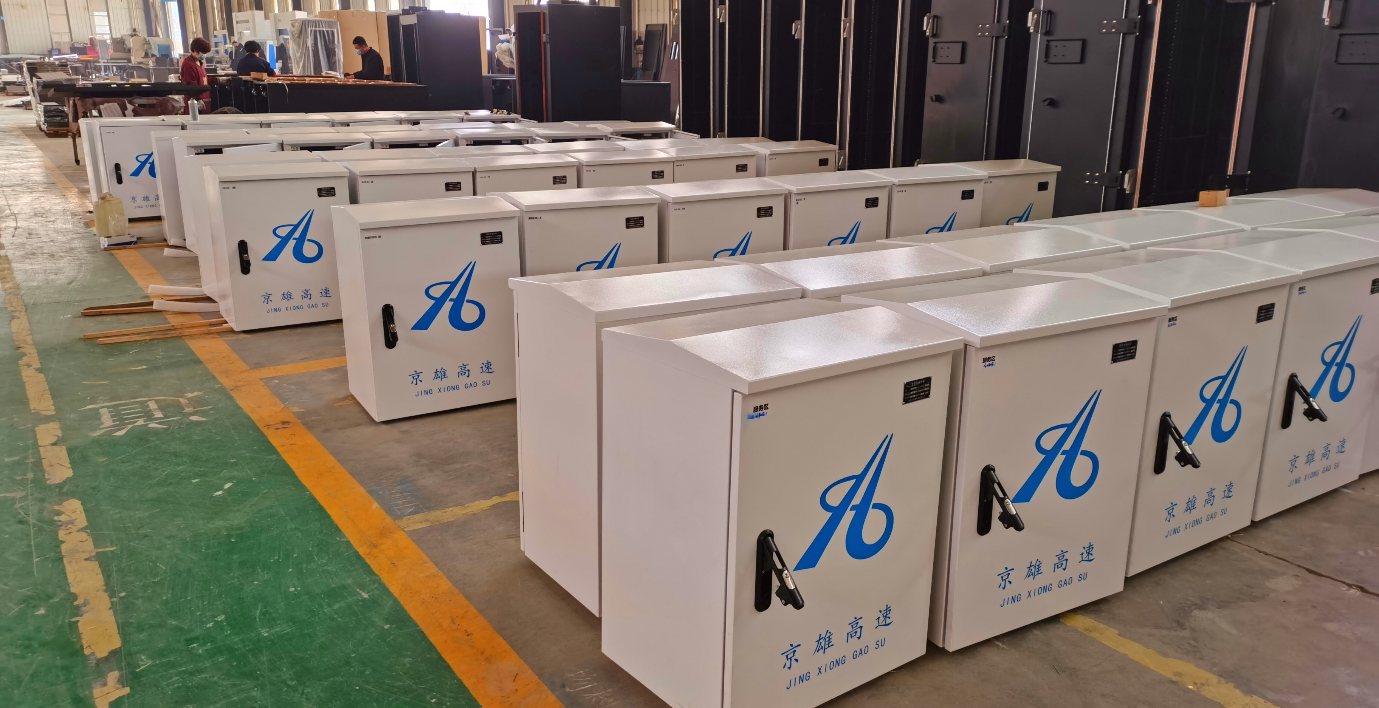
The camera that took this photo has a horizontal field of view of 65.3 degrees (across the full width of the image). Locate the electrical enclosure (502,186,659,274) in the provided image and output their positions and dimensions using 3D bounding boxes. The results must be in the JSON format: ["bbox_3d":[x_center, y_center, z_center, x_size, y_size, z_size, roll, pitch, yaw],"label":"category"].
[{"bbox_3d":[-0.511,-0.337,4.830,0.620,0.820,0.498,-9,18,-30],"label":"electrical enclosure"}]

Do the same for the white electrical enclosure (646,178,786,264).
[{"bbox_3d":[0.077,-0.421,5.153,0.620,0.820,0.498,-9,18,-30],"label":"white electrical enclosure"}]

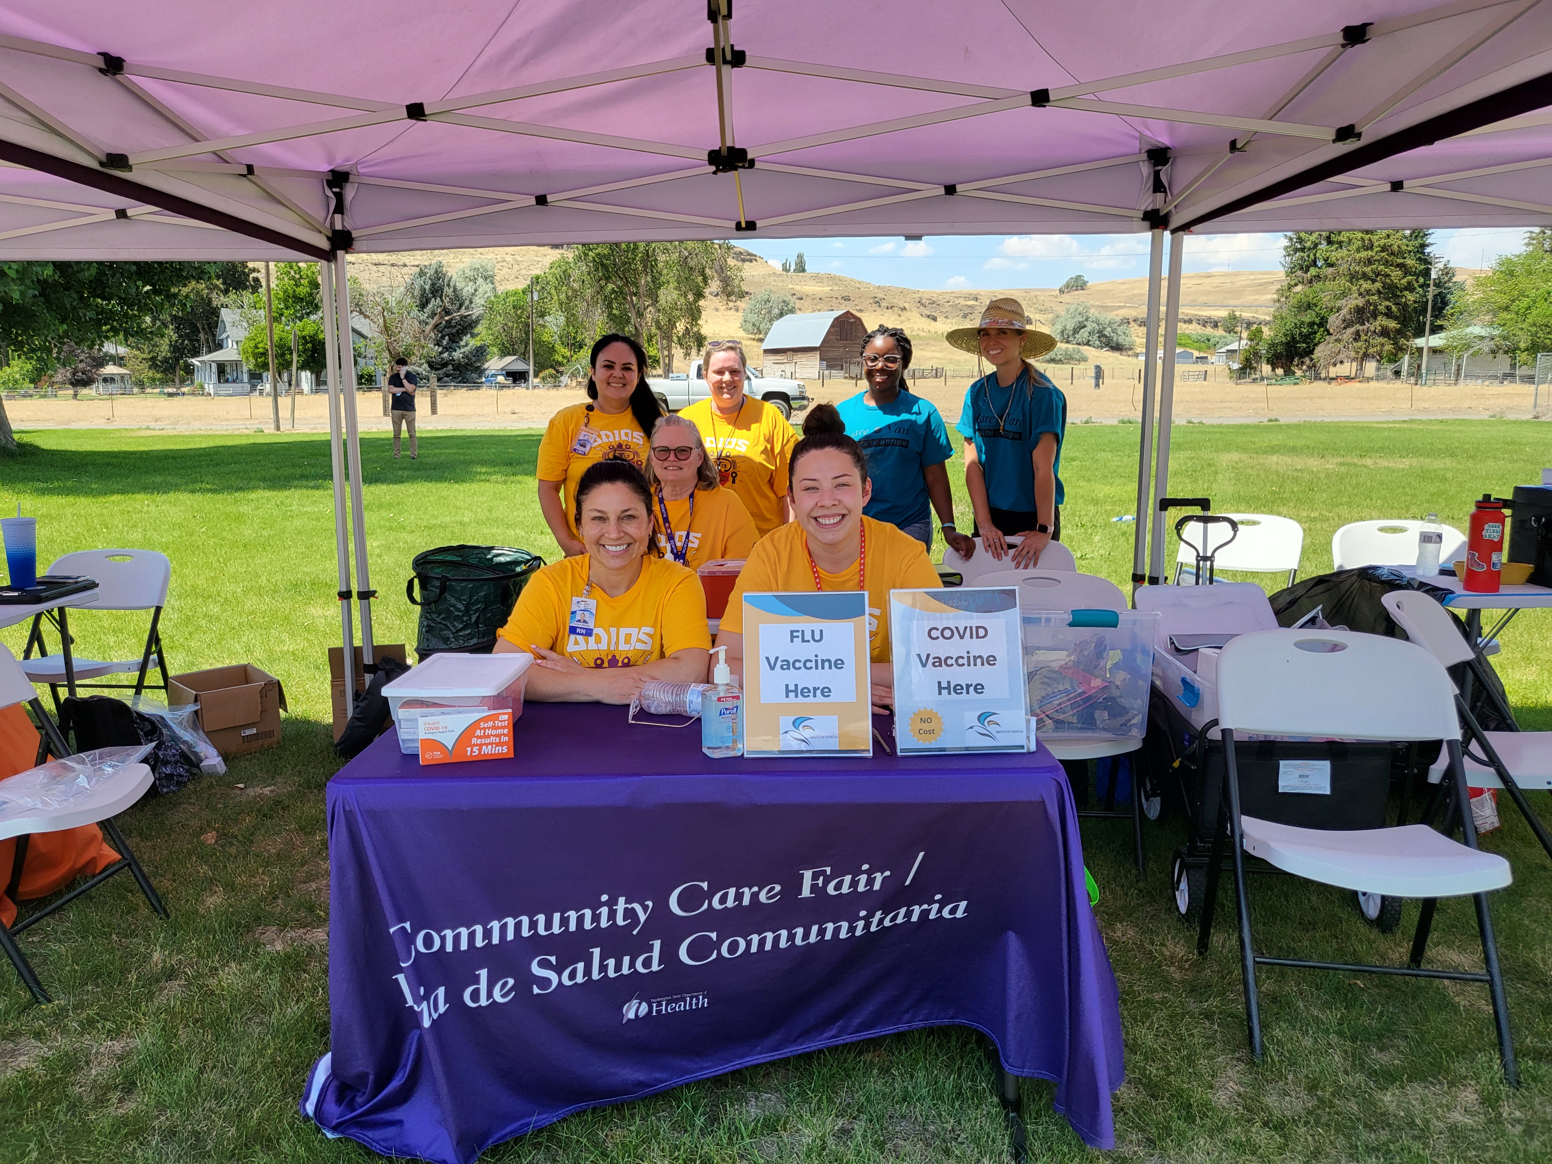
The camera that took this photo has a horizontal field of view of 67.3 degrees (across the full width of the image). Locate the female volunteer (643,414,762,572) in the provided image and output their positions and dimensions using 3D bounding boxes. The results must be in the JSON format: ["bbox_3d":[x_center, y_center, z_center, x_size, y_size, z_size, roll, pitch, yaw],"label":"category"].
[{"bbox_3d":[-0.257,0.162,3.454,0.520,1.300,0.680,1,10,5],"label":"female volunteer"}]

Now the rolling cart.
[{"bbox_3d":[1.340,0.341,3.257,0.570,0.950,0.900,1,10,6],"label":"rolling cart"}]

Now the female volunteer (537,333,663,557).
[{"bbox_3d":[-0.600,-0.088,4.097,0.480,1.550,0.350,-1,10,-8],"label":"female volunteer"}]

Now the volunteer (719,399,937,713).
[{"bbox_3d":[0.110,0.290,2.590,0.500,1.330,0.700,1,10,3],"label":"volunteer"}]

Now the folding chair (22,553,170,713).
[{"bbox_3d":[-2.510,0.296,4.136,0.485,0.810,0.520,1,10,8],"label":"folding chair"}]

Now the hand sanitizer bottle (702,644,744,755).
[{"bbox_3d":[-0.093,0.195,2.001,0.068,0.190,0.046,-6,12,-31],"label":"hand sanitizer bottle"}]

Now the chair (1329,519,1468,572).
[{"bbox_3d":[2.500,0.207,4.668,0.485,0.810,0.520,3,10,17],"label":"chair"}]

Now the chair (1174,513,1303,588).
[{"bbox_3d":[1.940,0.145,5.043,0.485,0.810,0.520,6,11,32],"label":"chair"}]

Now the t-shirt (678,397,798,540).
[{"bbox_3d":[-0.174,-0.394,4.598,0.520,0.670,0.290,0,9,0],"label":"t-shirt"}]

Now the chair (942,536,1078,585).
[{"bbox_3d":[0.855,0.273,4.274,0.485,0.810,0.520,1,10,6],"label":"chair"}]

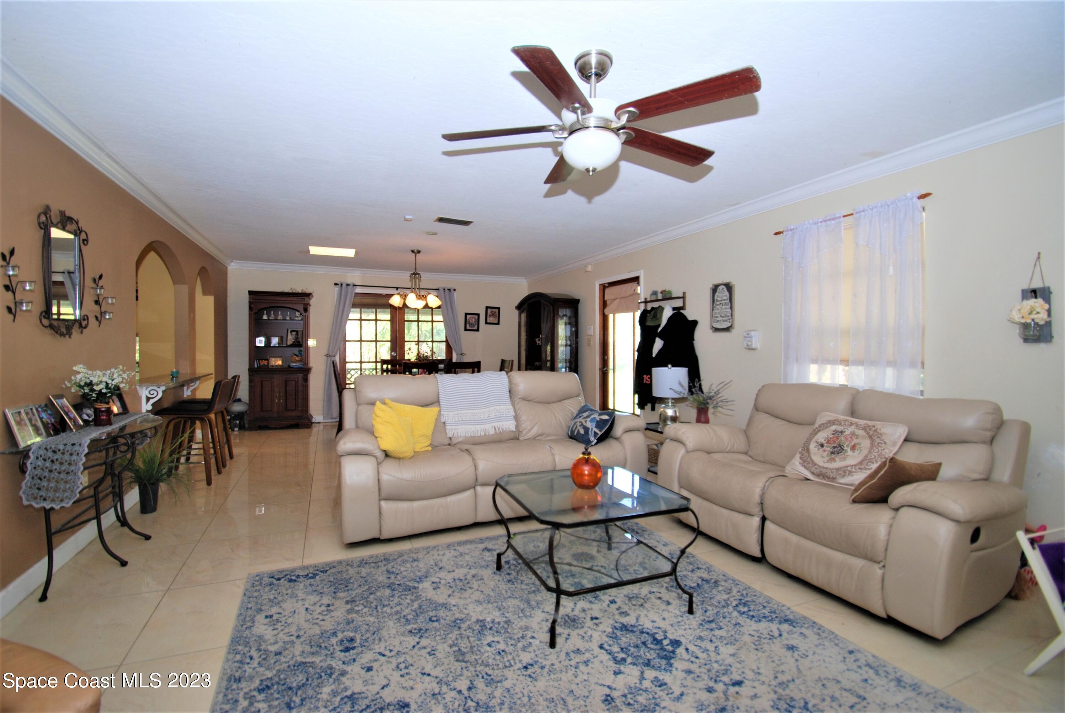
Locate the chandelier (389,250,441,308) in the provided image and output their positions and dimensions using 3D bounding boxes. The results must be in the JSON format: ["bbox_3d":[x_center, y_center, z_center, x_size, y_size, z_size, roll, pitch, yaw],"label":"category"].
[{"bbox_3d":[-1.530,-0.991,5.818,0.650,0.780,0.650,0,2,-25],"label":"chandelier"}]

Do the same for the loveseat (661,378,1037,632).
[{"bbox_3d":[1.664,0.683,2.713,0.870,0.965,1.690,0,2,-25],"label":"loveseat"}]

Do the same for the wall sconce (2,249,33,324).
[{"bbox_3d":[-2.247,-0.317,1.941,0.100,0.335,0.170,0,2,-25],"label":"wall sconce"}]

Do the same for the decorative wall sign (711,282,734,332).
[{"bbox_3d":[1.786,-0.457,4.176,0.024,0.420,0.270,0,2,-25],"label":"decorative wall sign"}]

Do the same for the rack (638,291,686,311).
[{"bbox_3d":[1.409,-0.588,4.893,0.116,0.197,0.645,0,2,-25],"label":"rack"}]

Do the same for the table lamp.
[{"bbox_3d":[1.166,0.360,3.795,0.305,0.550,0.305,0,2,-25],"label":"table lamp"}]

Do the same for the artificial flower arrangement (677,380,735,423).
[{"bbox_3d":[1.450,0.393,3.750,0.420,0.390,0.460,0,2,-25],"label":"artificial flower arrangement"}]

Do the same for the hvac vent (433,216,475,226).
[{"bbox_3d":[-0.787,-1.333,4.410,0.370,0.025,0.190,0,2,-25],"label":"hvac vent"}]

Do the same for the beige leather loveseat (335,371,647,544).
[{"bbox_3d":[-0.297,0.637,3.461,2.270,0.985,0.900,0,2,-25],"label":"beige leather loveseat"}]

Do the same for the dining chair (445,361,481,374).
[{"bbox_3d":[-0.914,0.570,5.580,0.440,1.010,0.500,0,2,-25],"label":"dining chair"}]

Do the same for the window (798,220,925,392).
[{"bbox_3d":[2.115,-0.306,2.892,0.080,1.100,0.760,0,2,-25],"label":"window"}]

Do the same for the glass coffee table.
[{"bbox_3d":[0.275,0.927,2.250,0.750,0.495,0.750,0,2,-21],"label":"glass coffee table"}]

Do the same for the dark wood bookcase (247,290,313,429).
[{"bbox_3d":[-3.611,0.064,6.411,0.800,1.947,0.400,0,2,-25],"label":"dark wood bookcase"}]

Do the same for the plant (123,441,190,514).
[{"bbox_3d":[-2.675,0.860,3.189,0.380,0.510,0.380,0,2,-25],"label":"plant"}]

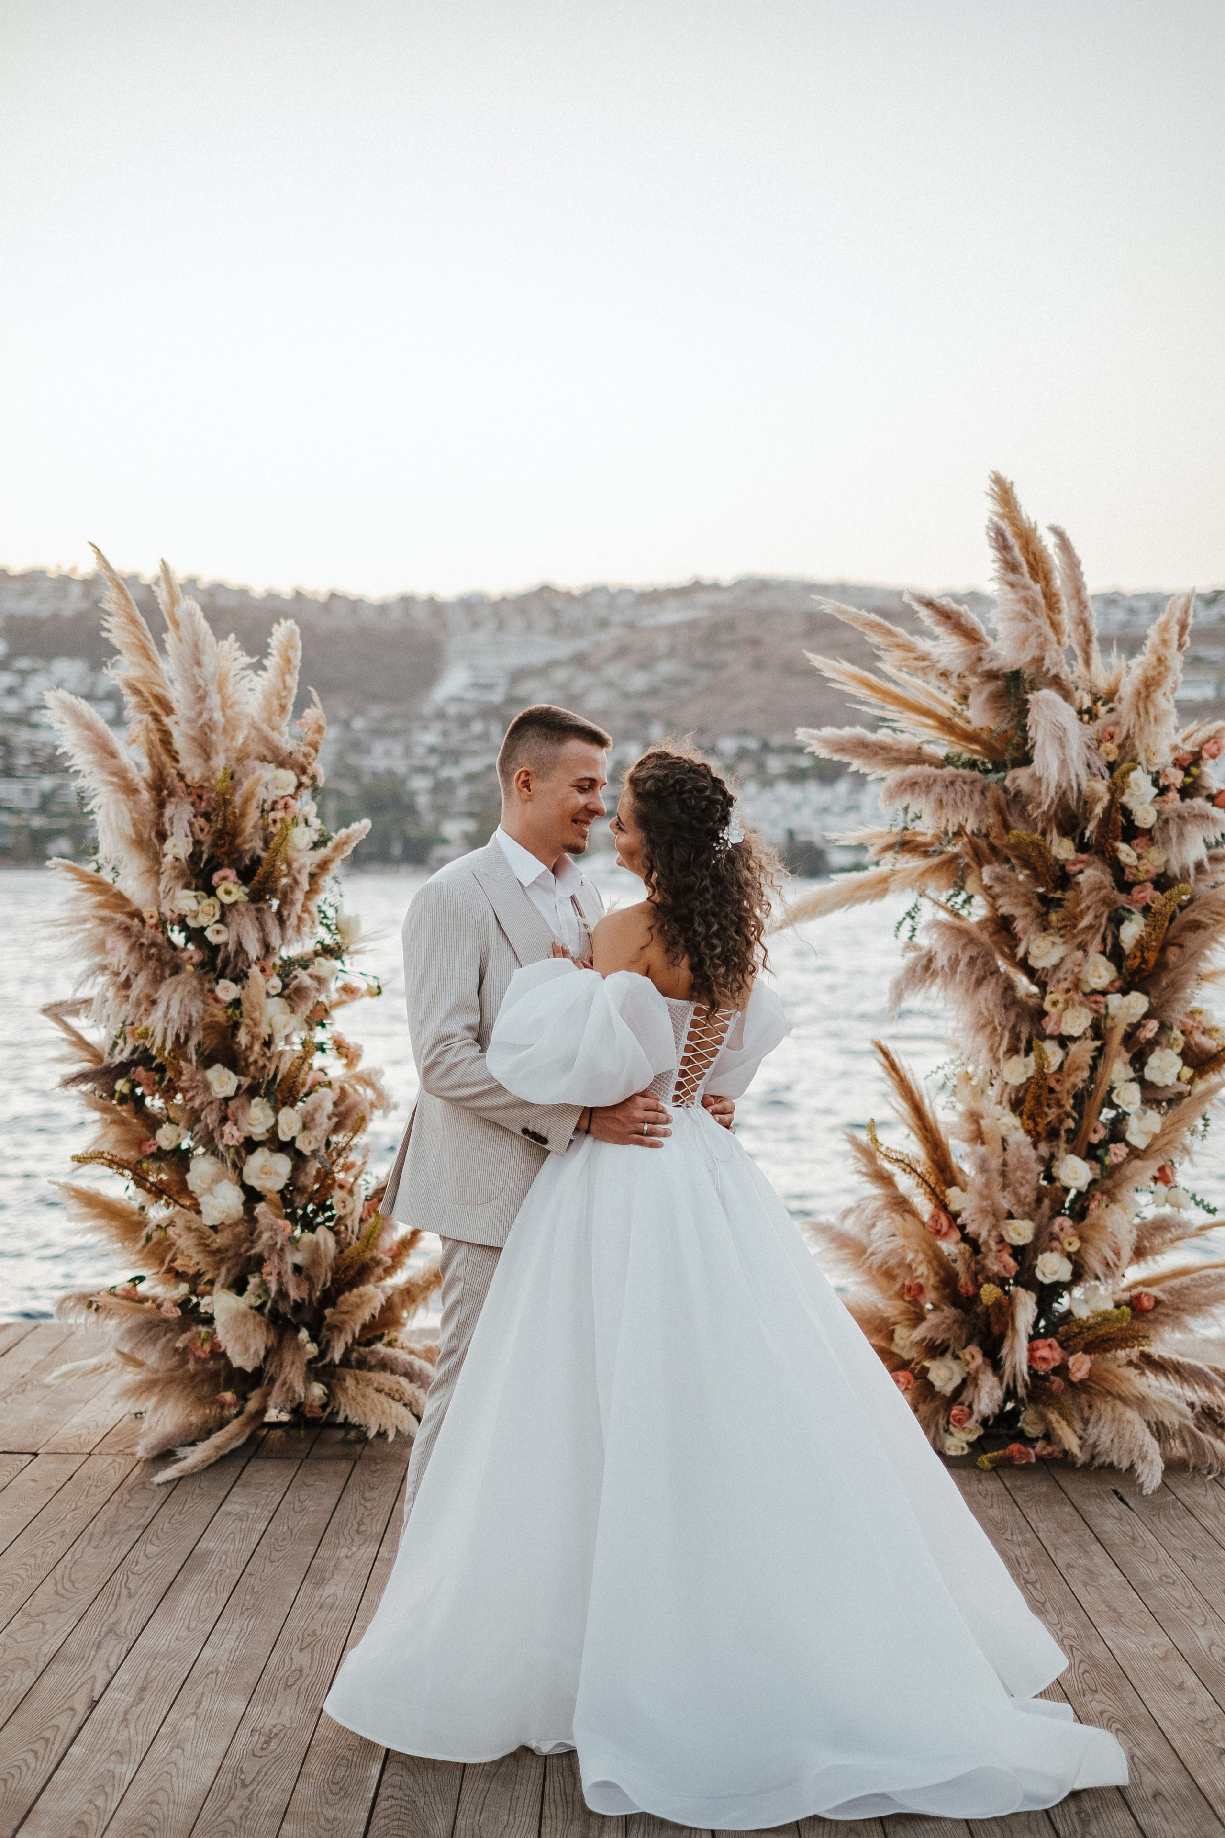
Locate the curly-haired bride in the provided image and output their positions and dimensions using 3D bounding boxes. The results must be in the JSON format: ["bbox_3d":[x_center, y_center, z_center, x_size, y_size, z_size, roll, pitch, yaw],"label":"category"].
[{"bbox_3d":[0.270,0.556,4.771,1.200,1.710,1.250,-1,1,-40],"label":"curly-haired bride"}]

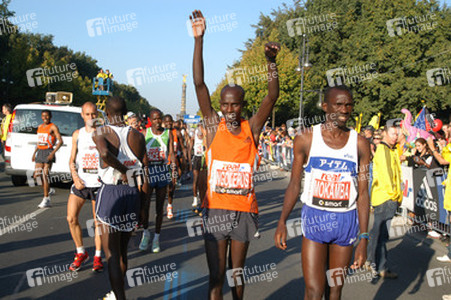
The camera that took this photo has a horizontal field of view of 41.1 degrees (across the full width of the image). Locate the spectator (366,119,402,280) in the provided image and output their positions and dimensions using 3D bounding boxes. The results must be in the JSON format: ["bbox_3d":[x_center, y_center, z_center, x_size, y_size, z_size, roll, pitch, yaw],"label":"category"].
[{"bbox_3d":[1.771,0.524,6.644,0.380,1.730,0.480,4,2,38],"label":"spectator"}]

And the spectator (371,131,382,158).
[{"bbox_3d":[3.326,0.419,12.972,0.500,1.660,0.400,4,2,33],"label":"spectator"}]

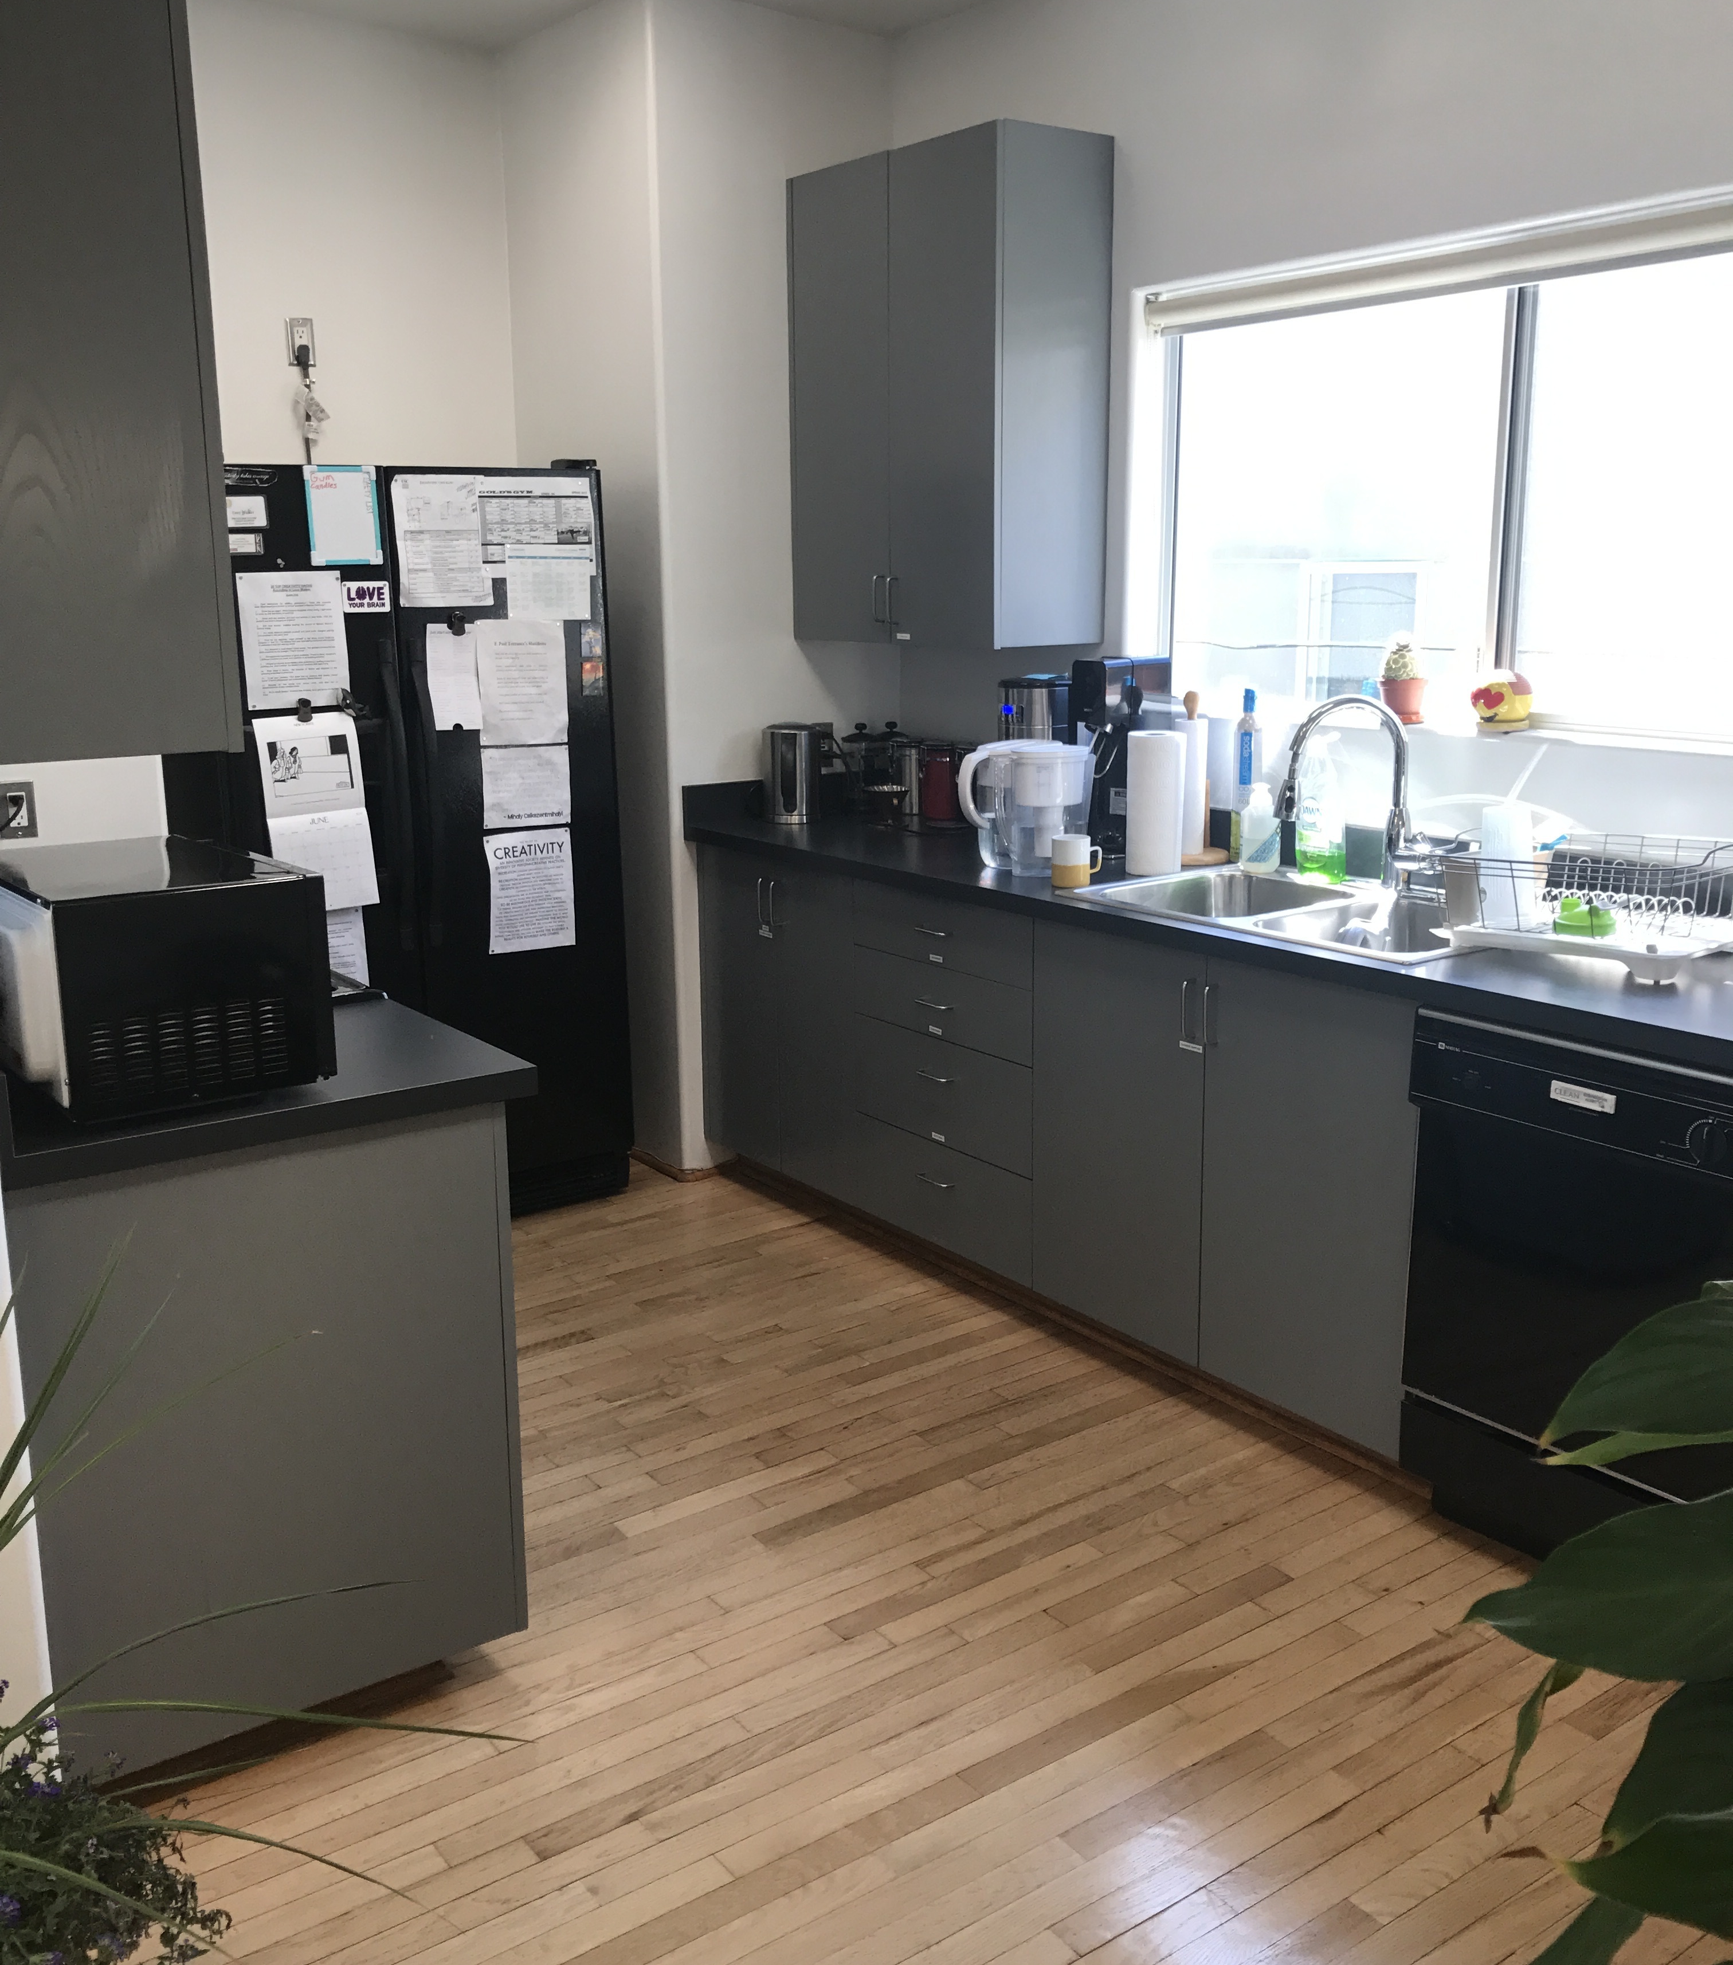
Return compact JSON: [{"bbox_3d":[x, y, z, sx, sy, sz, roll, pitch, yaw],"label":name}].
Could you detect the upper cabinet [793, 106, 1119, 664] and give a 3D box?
[{"bbox_3d":[0.176,-1.331,4.330,0.321,1.068,0.782,-9,15,-34],"label":"upper cabinet"}]

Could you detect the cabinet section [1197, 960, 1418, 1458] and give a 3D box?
[{"bbox_3d":[0.969,0.333,3.339,0.590,0.772,0.455,-9,15,-35],"label":"cabinet section"}]

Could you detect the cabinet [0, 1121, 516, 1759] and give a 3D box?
[{"bbox_3d":[-0.814,0.539,2.409,0.585,0.805,0.455,-9,15,-34],"label":"cabinet"}]

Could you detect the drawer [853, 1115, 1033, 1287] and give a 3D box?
[{"bbox_3d":[0.337,0.428,4.128,0.480,0.232,0.615,-9,15,-34],"label":"drawer"}]

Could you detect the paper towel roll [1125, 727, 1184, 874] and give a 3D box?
[{"bbox_3d":[0.583,-0.362,3.772,0.113,0.280,0.113,0,13,0],"label":"paper towel roll"}]

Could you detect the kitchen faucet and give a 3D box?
[{"bbox_3d":[0.899,-0.337,3.389,0.280,0.370,0.110,-5,13,-21],"label":"kitchen faucet"}]

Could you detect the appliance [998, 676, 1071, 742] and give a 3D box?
[{"bbox_3d":[0.433,-0.486,4.148,0.225,0.360,0.185,-9,15,-34],"label":"appliance"}]

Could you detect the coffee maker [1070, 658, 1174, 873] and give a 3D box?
[{"bbox_3d":[0.551,-0.479,3.997,0.210,0.410,0.118,-9,15,-34],"label":"coffee maker"}]

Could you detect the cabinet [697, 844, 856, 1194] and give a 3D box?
[{"bbox_3d":[0.037,0.041,4.583,0.626,0.778,0.671,-9,15,-34],"label":"cabinet"}]

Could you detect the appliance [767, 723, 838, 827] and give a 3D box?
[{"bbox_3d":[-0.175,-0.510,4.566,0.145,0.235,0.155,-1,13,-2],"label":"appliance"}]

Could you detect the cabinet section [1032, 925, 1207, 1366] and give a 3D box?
[{"bbox_3d":[0.700,0.255,3.704,0.590,0.772,0.465,-9,15,-35],"label":"cabinet section"}]

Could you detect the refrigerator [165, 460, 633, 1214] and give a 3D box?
[{"bbox_3d":[-1.159,-0.322,4.468,0.915,1.755,0.735,-9,15,-34],"label":"refrigerator"}]

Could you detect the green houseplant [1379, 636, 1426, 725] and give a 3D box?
[{"bbox_3d":[1.073,-0.605,3.737,0.088,0.172,0.088,-9,15,-34],"label":"green houseplant"}]

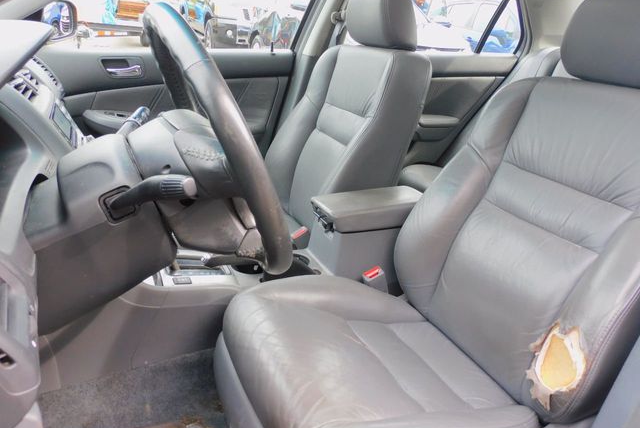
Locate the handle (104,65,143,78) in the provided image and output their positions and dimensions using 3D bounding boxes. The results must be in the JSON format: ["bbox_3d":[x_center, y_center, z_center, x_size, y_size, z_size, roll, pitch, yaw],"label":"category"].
[{"bbox_3d":[-0.598,-0.435,1.579,0.107,0.036,0.028,-8,25,-25],"label":"handle"}]

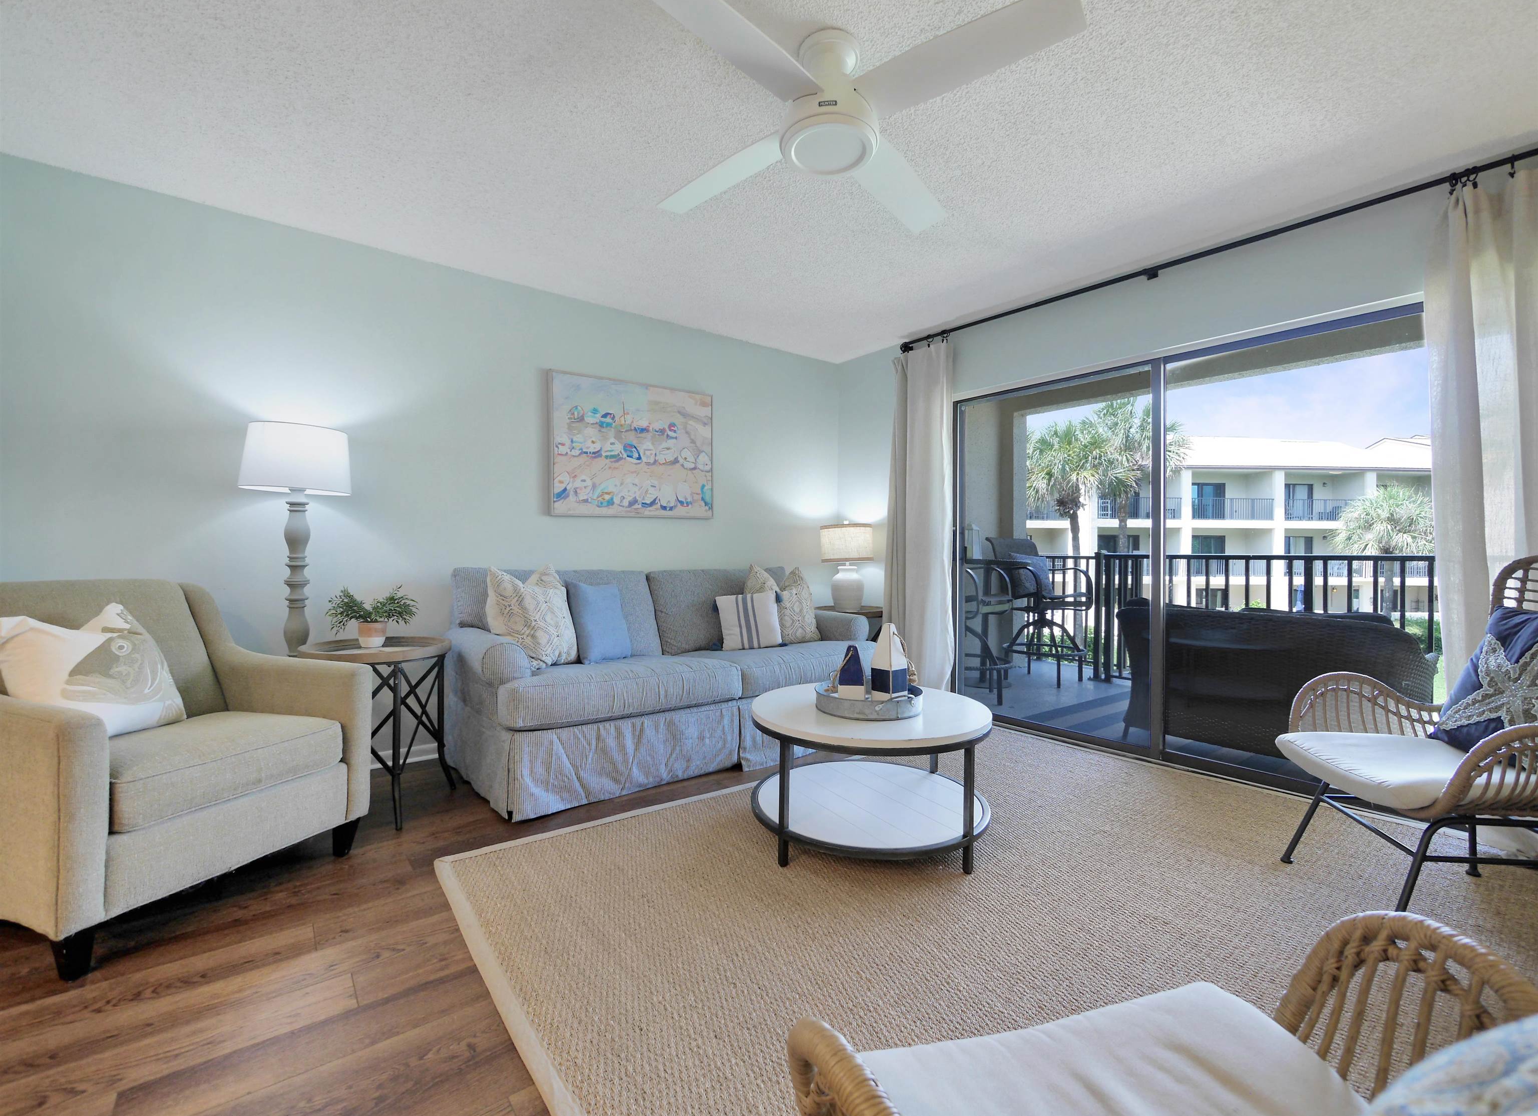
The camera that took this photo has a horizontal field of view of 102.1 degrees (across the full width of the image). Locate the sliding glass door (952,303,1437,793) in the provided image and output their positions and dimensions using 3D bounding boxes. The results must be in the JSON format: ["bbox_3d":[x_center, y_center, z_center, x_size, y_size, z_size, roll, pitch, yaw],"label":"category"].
[{"bbox_3d":[1.931,-0.003,3.128,0.110,2.000,2.330,-1,1,-38],"label":"sliding glass door"}]

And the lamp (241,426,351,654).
[{"bbox_3d":[-1.940,0.238,2.561,0.365,1.560,0.365,-1,1,-38],"label":"lamp"}]

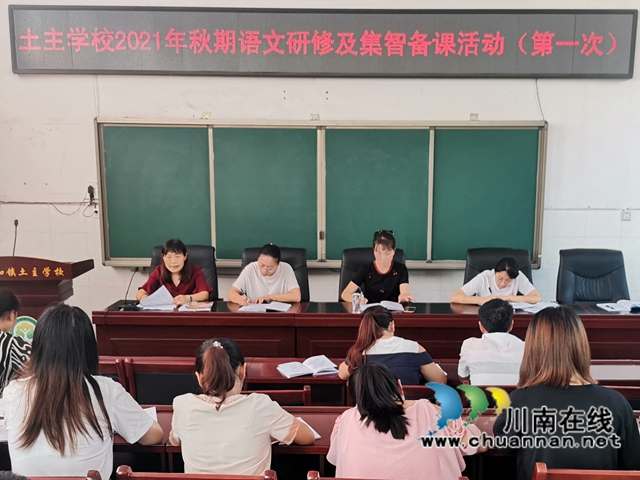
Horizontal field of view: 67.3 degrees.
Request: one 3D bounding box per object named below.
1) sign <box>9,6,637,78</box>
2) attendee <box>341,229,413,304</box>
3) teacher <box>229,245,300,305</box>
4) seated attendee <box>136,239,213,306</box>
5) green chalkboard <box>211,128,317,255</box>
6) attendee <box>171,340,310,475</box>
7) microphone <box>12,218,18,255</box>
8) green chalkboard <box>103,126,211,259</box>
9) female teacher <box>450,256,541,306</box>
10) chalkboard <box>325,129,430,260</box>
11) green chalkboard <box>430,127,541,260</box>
[{"bbox_3d":[0.039,-1.717,4.208,5.402,0.570,0.090,0,7,0],"label":"sign"},{"bbox_3d":[0.443,0.581,3.832,0.573,1.302,0.580,0,7,0],"label":"attendee"},{"bbox_3d":[-0.439,0.623,3.834,0.572,1.208,0.580,0,7,-3],"label":"teacher"},{"bbox_3d":[-1.126,0.604,3.830,0.587,1.237,0.580,0,7,0],"label":"seated attendee"},{"bbox_3d":[-0.489,-0.408,4.392,0.982,1.194,0.030,0,7,0],"label":"green chalkboard"},{"bbox_3d":[-0.285,0.926,1.836,0.527,1.140,0.600,1,7,3],"label":"attendee"},{"bbox_3d":[-2.359,0.014,3.720,0.050,0.346,0.080,0,7,0],"label":"microphone"},{"bbox_3d":[-1.467,-0.419,4.388,0.966,1.197,0.030,0,7,0],"label":"green chalkboard"},{"bbox_3d":[1.357,0.677,3.830,0.697,1.124,0.610,0,7,0],"label":"female teacher"},{"bbox_3d":[0.506,-0.402,4.395,0.999,1.202,0.030,0,7,0],"label":"chalkboard"},{"bbox_3d":[1.502,-0.402,4.397,0.975,1.207,0.030,0,7,0],"label":"green chalkboard"}]

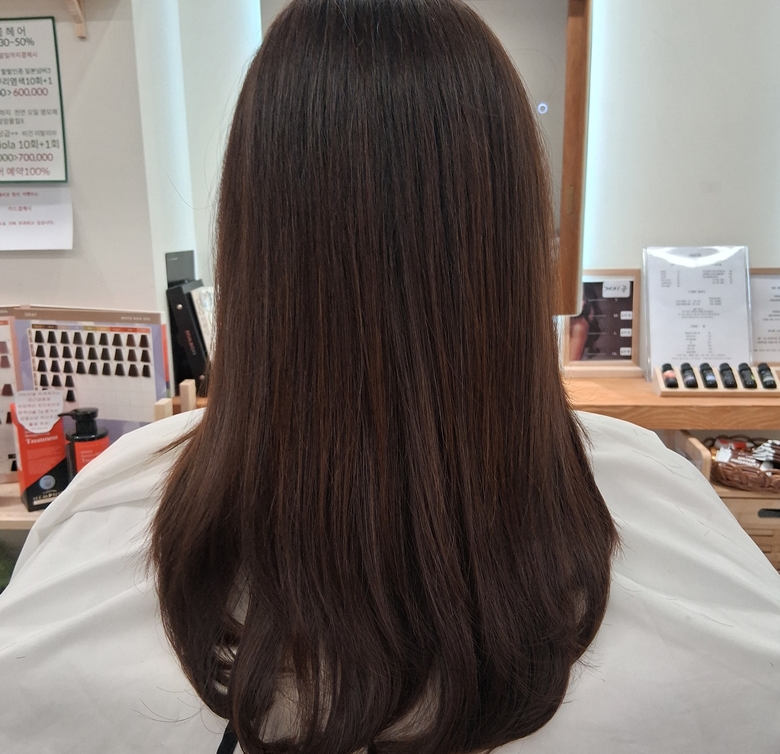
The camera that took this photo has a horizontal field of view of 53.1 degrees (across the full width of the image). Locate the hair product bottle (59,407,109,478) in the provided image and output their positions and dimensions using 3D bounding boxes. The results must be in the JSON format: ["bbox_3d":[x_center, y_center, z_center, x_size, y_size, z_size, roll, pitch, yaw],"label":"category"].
[{"bbox_3d":[-0.548,0.153,1.410,0.087,0.196,0.072,-8,14,-28],"label":"hair product bottle"}]

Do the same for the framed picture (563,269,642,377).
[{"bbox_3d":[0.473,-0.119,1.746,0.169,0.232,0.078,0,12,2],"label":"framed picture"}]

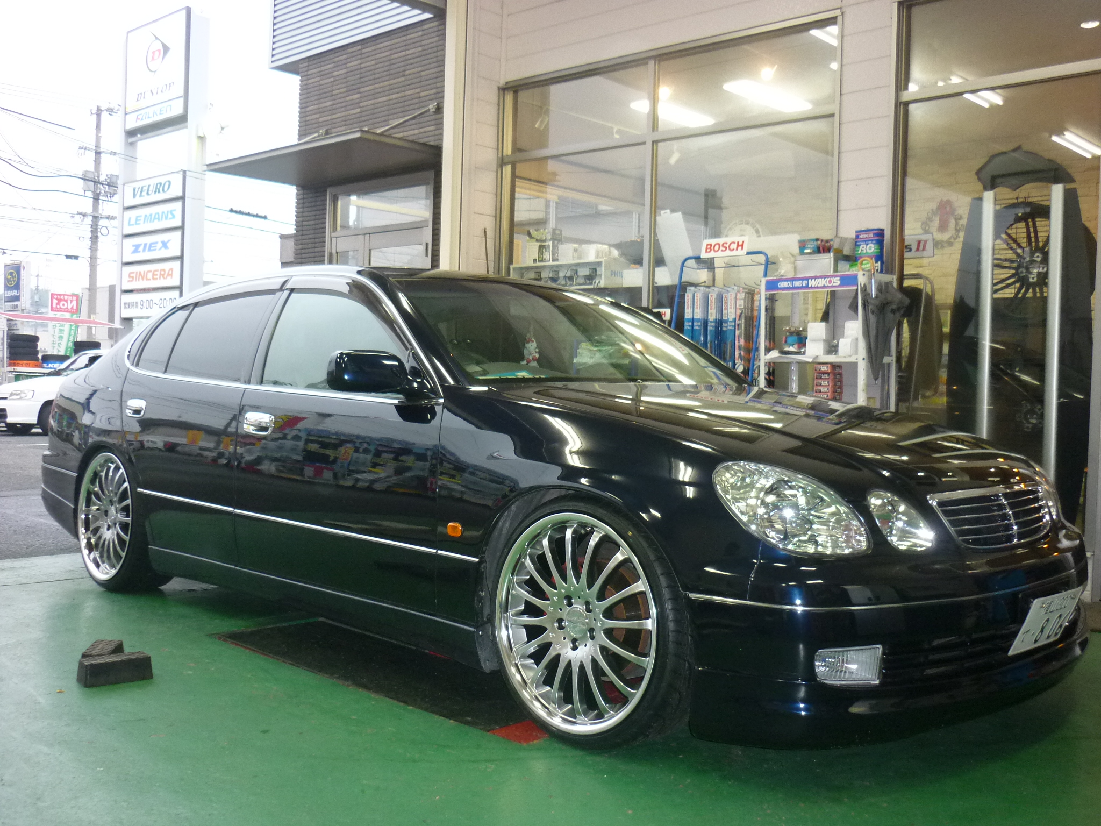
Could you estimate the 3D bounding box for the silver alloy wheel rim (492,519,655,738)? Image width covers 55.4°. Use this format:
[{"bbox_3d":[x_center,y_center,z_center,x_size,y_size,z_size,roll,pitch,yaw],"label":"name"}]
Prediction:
[{"bbox_3d":[0.127,0.536,2.761,0.557,0.557,0.225,2,0,44],"label":"silver alloy wheel rim"}]

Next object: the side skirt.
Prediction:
[{"bbox_3d":[-0.891,0.623,3.619,2.060,0.110,0.080,2,1,44],"label":"side skirt"}]

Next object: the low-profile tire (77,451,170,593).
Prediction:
[{"bbox_3d":[-1.873,0.455,4.714,0.655,0.655,0.250,2,0,44],"label":"low-profile tire"}]

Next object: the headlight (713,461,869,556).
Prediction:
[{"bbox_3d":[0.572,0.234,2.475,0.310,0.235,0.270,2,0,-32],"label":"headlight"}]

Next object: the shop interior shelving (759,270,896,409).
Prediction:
[{"bbox_3d":[1.234,0.143,4.700,0.460,1.460,0.360,2,0,38],"label":"shop interior shelving"}]

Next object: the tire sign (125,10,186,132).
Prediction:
[{"bbox_3d":[-7.475,-6.500,20.076,2.187,1.960,0.220,2,0,41],"label":"tire sign"}]

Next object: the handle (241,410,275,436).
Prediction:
[{"bbox_3d":[-1.030,0.037,3.712,0.185,0.085,0.050,2,1,44],"label":"handle"}]

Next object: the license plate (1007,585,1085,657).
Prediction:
[{"bbox_3d":[1.294,0.540,2.736,0.330,0.165,0.015,3,20,-44],"label":"license plate"}]

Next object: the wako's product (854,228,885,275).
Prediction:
[{"bbox_3d":[1.411,-0.702,4.623,0.110,0.200,0.065,2,0,38],"label":"wako's product"}]

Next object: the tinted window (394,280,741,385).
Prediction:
[{"bbox_3d":[0.077,-0.303,3.904,1.450,0.180,0.750,1,30,-46],"label":"tinted window"}]

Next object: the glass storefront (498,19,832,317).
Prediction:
[{"bbox_3d":[0.542,-0.790,5.785,2.170,2.300,0.100,2,0,38],"label":"glass storefront"}]

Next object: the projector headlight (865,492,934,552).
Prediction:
[{"bbox_3d":[0.836,0.264,2.524,0.185,0.155,0.150,1,0,-38],"label":"projector headlight"}]

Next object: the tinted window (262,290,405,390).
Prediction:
[{"bbox_3d":[-0.709,-0.260,3.636,0.920,0.410,0.070,2,-21,44],"label":"tinted window"}]

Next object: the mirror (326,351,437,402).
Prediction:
[{"bbox_3d":[-0.520,-0.119,3.219,0.200,0.155,0.230,2,0,44],"label":"mirror"}]

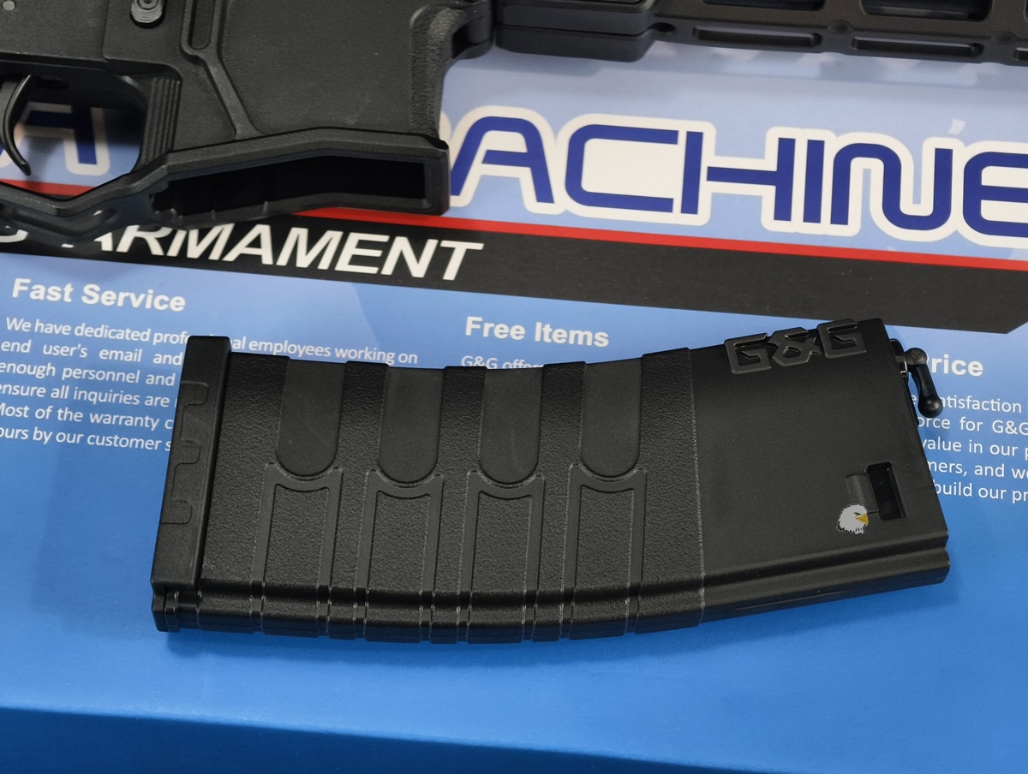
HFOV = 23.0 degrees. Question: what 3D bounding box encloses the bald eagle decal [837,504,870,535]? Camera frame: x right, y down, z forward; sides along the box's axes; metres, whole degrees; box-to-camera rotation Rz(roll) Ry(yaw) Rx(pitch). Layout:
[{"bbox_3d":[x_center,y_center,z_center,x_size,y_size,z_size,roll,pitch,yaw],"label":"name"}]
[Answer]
[{"bbox_3d":[0.074,0.029,0.555,0.007,0.001,0.007,0,61,-5],"label":"bald eagle decal"}]

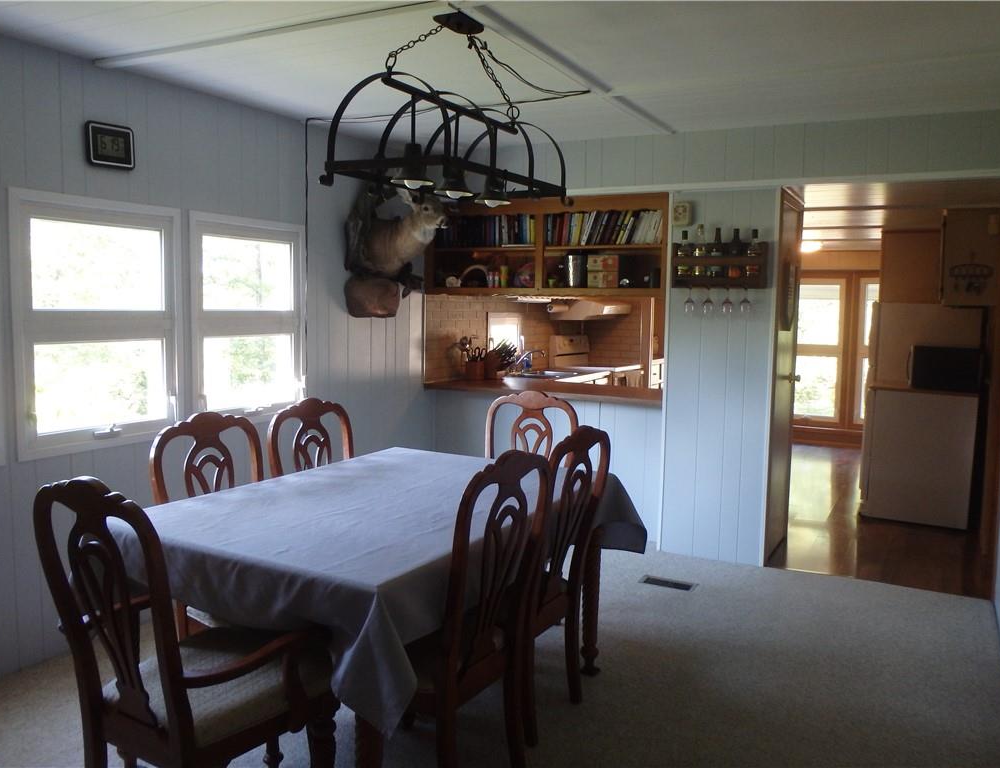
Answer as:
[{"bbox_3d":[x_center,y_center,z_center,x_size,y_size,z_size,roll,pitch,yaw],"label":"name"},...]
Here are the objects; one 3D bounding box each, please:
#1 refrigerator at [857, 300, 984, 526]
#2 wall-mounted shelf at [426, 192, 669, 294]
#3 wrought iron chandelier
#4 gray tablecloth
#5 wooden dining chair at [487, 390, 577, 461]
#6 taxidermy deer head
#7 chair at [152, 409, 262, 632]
[{"bbox_3d":[2.971,0.184,5.851,0.648,1.473,0.680,4,7,28],"label":"refrigerator"},{"bbox_3d":[0.298,-0.860,5.242,1.641,0.606,0.300,4,7,28],"label":"wall-mounted shelf"},{"bbox_3d":[-0.138,-0.954,2.894,0.478,0.587,0.943,4,7,28],"label":"wrought iron chandelier"},{"bbox_3d":[-0.354,0.546,2.867,1.196,0.355,1.711,4,7,28],"label":"gray tablecloth"},{"bbox_3d":[0.015,0.573,3.571,0.560,1.044,0.580,4,7,28],"label":"wooden dining chair"},{"bbox_3d":[-0.563,-0.866,4.808,0.529,0.536,0.392,3,6,18],"label":"taxidermy deer head"},{"bbox_3d":[-0.800,0.632,2.842,0.560,1.044,0.500,4,7,28],"label":"chair"}]

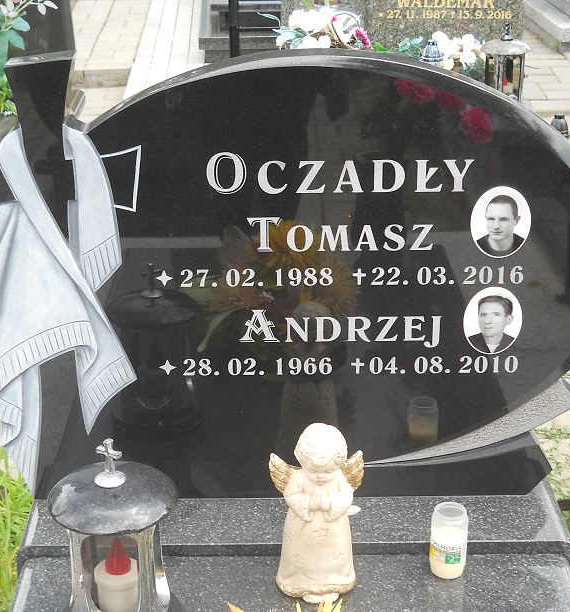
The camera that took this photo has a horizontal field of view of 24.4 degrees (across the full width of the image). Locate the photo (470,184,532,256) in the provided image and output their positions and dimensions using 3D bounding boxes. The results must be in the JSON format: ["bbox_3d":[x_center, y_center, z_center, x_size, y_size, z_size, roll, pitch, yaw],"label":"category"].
[{"bbox_3d":[0.291,-0.111,1.777,0.082,0.103,0.010,-1,23,0],"label":"photo"}]

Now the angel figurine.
[{"bbox_3d":[0.043,0.263,1.717,0.123,0.249,0.084,-3,23,-7],"label":"angel figurine"}]

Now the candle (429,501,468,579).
[{"bbox_3d":[0.221,0.317,1.784,0.049,0.095,0.049,-1,23,0],"label":"candle"}]

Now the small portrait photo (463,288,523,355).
[{"bbox_3d":[0.289,0.022,1.832,0.082,0.103,0.010,-1,23,0],"label":"small portrait photo"}]

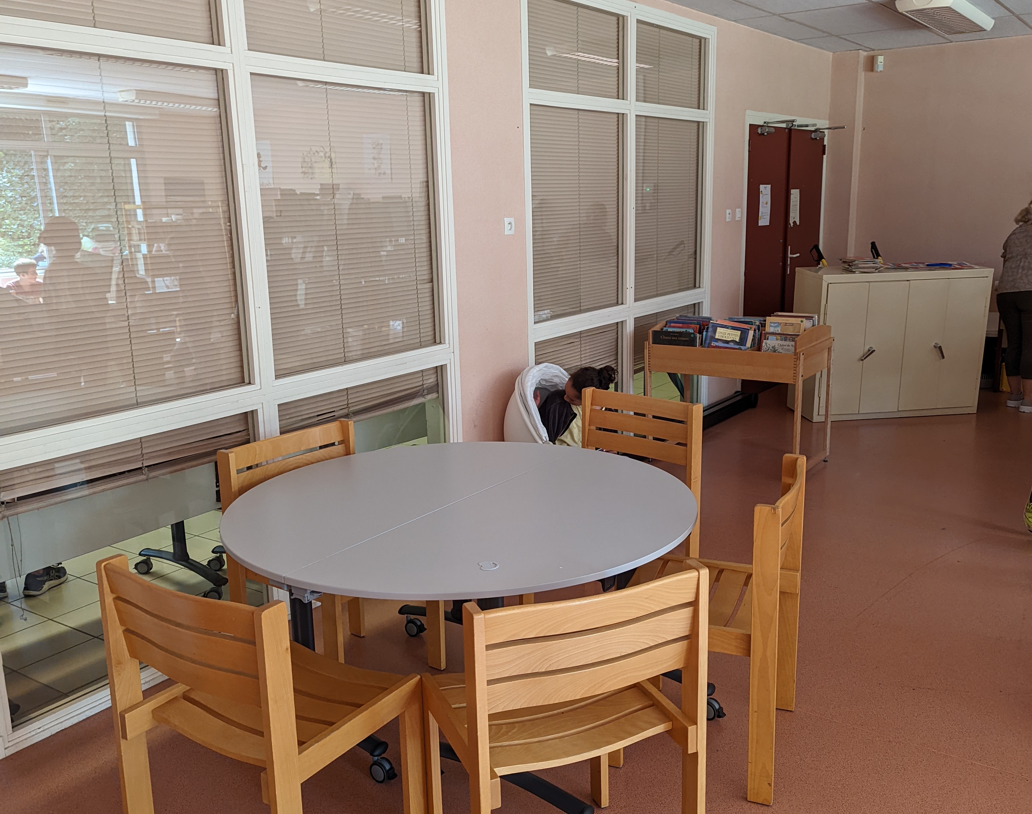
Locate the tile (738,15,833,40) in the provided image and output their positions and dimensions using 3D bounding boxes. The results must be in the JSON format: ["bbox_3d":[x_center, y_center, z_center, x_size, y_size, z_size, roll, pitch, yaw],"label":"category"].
[{"bbox_3d":[1.939,-2.696,6.758,0.280,0.020,1.190,8,16,35],"label":"tile"}]

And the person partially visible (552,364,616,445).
[{"bbox_3d":[0.354,0.210,4.596,0.450,0.750,0.360,-3,13,-5],"label":"person partially visible"}]

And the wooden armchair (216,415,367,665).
[{"bbox_3d":[-0.582,0.517,3.132,0.485,0.822,0.516,8,16,37],"label":"wooden armchair"}]

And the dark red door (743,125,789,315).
[{"bbox_3d":[1.909,-1.099,7.317,0.050,2.039,0.820,8,15,35],"label":"dark red door"}]

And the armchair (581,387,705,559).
[{"bbox_3d":[0.341,0.398,3.569,0.516,0.822,0.485,10,17,42],"label":"armchair"}]

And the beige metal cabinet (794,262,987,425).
[{"bbox_3d":[2.602,-0.464,6.675,1.190,1.000,0.470,-3,13,-6],"label":"beige metal cabinet"}]

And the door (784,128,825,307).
[{"bbox_3d":[2.390,-1.256,7.969,0.050,2.039,0.810,8,15,35],"label":"door"}]

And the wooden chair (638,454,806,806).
[{"bbox_3d":[0.543,0.578,2.740,0.485,0.822,0.516,4,14,23],"label":"wooden chair"}]

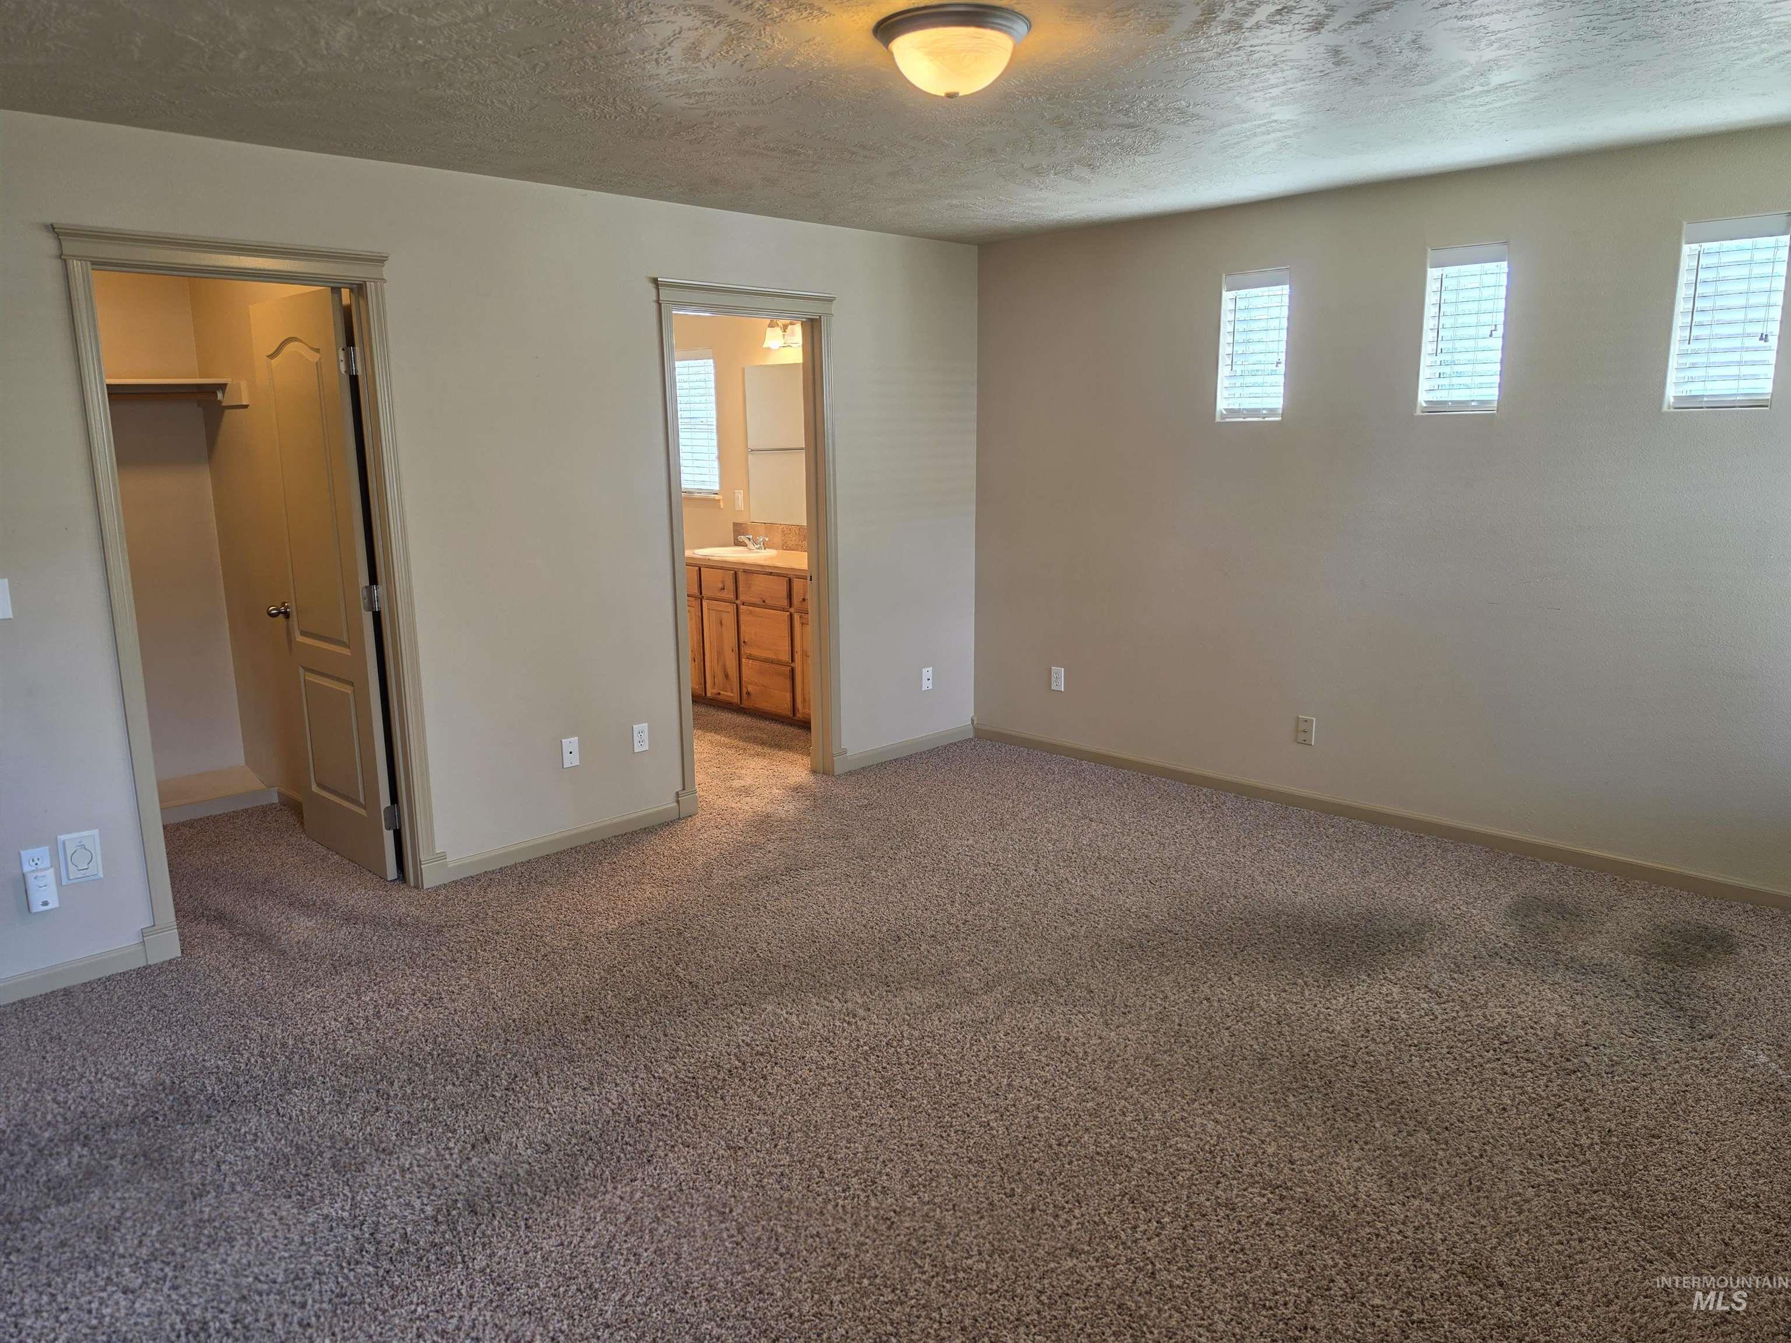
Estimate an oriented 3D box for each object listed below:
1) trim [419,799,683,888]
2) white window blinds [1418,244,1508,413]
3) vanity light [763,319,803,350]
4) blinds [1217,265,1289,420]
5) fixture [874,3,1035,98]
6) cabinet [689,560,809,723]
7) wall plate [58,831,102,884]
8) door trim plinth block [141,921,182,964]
[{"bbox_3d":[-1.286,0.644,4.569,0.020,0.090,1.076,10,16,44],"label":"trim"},{"bbox_3d":[2.058,-1.225,4.292,0.280,0.580,0.090,10,16,44],"label":"white window blinds"},{"bbox_3d":[-0.484,-1.886,6.509,0.640,0.230,0.200,10,16,44],"label":"vanity light"},{"bbox_3d":[1.476,-1.324,4.862,0.280,0.580,0.090,10,16,44],"label":"blinds"},{"bbox_3d":[0.127,-1.338,2.619,0.345,0.147,0.345,0,11,0],"label":"fixture"},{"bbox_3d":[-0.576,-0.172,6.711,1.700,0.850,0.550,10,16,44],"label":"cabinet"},{"bbox_3d":[-2.361,0.537,3.447,0.020,0.145,0.097,10,16,44],"label":"wall plate"},{"bbox_3d":[-2.238,0.827,3.629,0.022,0.116,0.094,10,16,44],"label":"door trim plinth block"}]

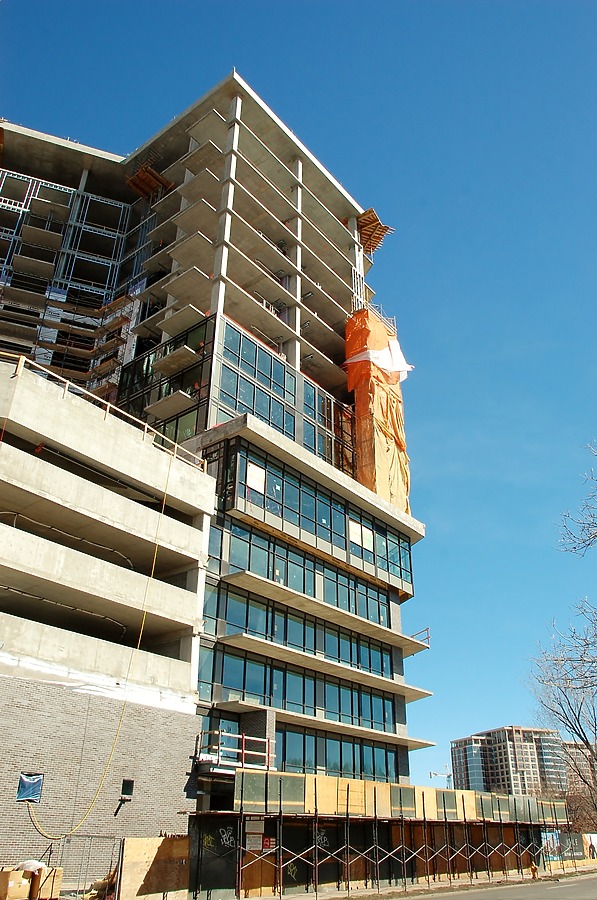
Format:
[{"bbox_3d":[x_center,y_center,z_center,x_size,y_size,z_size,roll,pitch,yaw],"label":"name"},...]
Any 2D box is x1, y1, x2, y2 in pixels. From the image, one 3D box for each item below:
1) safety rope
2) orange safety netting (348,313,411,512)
[{"bbox_3d":[-7.420,6.298,27.257,0.250,16.300,4.250,-23,-38,33],"label":"safety rope"},{"bbox_3d":[6.398,-2.616,55.390,2.500,19.600,4.900,-23,-38,33],"label":"orange safety netting"}]

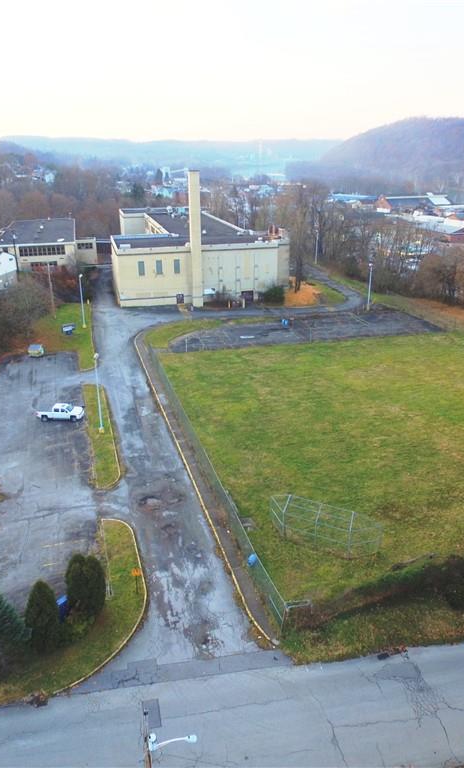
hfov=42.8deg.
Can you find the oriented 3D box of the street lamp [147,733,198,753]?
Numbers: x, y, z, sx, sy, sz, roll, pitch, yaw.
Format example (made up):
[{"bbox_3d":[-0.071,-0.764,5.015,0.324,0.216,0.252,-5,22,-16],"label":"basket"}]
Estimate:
[{"bbox_3d":[-2.593,15.778,26.000,2.050,0.750,0.400,-1,22,-2],"label":"street lamp"}]

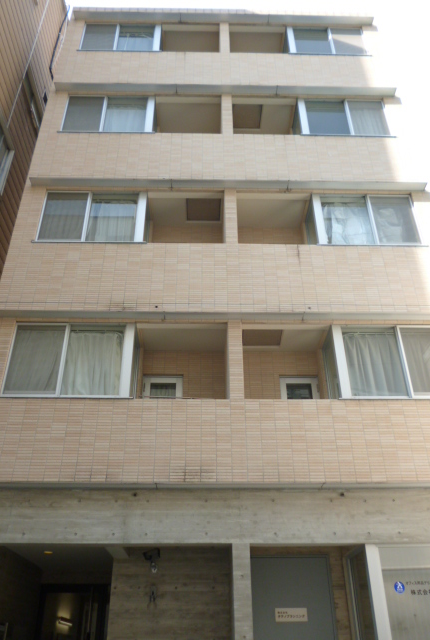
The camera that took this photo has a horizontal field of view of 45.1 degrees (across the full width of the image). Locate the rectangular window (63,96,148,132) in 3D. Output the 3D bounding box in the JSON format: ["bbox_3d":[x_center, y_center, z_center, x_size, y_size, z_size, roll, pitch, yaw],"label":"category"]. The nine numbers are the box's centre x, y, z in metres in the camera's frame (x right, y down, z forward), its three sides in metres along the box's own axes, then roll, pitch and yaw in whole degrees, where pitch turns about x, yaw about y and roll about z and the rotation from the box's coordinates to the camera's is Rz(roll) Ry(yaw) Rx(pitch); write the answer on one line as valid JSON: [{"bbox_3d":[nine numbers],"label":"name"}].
[{"bbox_3d":[-2.134,-4.150,10.505,1.783,1.181,0.120,0,-32,-1],"label":"rectangular window"}]

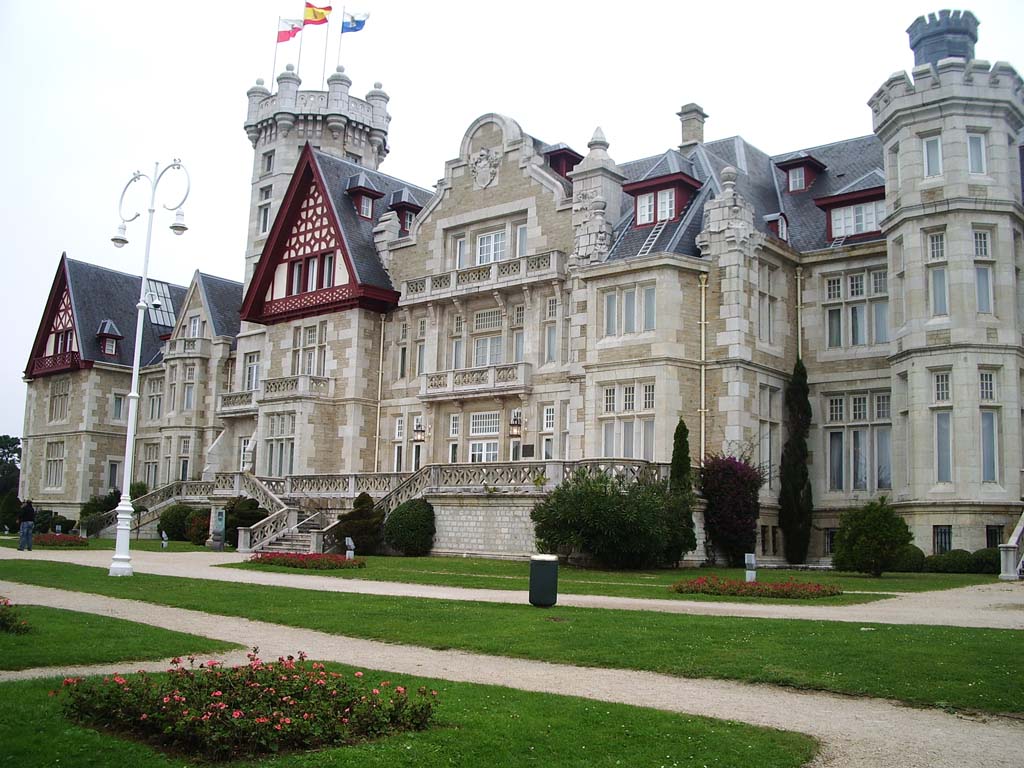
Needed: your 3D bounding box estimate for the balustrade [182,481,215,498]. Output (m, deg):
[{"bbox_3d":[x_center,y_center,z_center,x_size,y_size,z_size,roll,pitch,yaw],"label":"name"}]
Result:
[{"bbox_3d":[-18.529,6.263,61.000,3.300,1.050,0.350,-5,-11,40],"label":"balustrade"}]

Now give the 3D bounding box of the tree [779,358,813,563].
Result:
[{"bbox_3d":[10.049,2.712,36.700,1.200,7.300,1.200,-5,-11,40],"label":"tree"}]

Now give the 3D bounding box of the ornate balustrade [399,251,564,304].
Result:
[{"bbox_3d":[-1.463,-4.457,45.017,9.190,1.130,0.650,-5,-11,40],"label":"ornate balustrade"}]

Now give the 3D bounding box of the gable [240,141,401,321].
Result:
[{"bbox_3d":[-9.510,-7.486,51.320,9.110,8.700,2.200,-5,-11,40],"label":"gable"}]

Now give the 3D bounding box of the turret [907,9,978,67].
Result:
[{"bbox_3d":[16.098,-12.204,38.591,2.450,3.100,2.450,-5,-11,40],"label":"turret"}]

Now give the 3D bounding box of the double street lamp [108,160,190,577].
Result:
[{"bbox_3d":[-8.694,-0.470,24.395,2.606,9.784,0.700,-4,-10,34],"label":"double street lamp"}]

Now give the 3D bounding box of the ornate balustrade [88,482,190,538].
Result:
[{"bbox_3d":[-21.700,7.340,60.065,10.600,3.300,0.450,-5,-11,40],"label":"ornate balustrade"}]

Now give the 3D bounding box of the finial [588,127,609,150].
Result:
[{"bbox_3d":[3.530,-10.009,42.231,0.800,1.030,0.800,2,-8,0],"label":"finial"}]

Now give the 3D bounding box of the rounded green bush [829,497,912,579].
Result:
[{"bbox_3d":[9.630,4.046,27.648,2.160,2.130,2.160,-5,-11,40],"label":"rounded green bush"}]

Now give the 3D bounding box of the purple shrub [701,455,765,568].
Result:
[{"bbox_3d":[7.283,4.178,34.200,2.050,3.700,1.950,-5,-11,40],"label":"purple shrub"}]

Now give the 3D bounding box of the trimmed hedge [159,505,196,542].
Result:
[{"bbox_3d":[-17.768,7.410,55.000,2.000,2.000,2.000,-5,-11,40],"label":"trimmed hedge"}]

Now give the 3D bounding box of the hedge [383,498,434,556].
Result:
[{"bbox_3d":[-3.831,5.345,38.700,1.850,2.100,1.850,2,-8,0],"label":"hedge"}]

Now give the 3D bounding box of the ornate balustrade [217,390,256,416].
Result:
[{"bbox_3d":[-14.235,1.075,55.135,3.750,1.270,0.750,-5,-11,40],"label":"ornate balustrade"}]

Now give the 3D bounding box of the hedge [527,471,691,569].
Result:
[{"bbox_3d":[3.114,4.327,33.065,5.300,3.100,2.900,-5,-11,40],"label":"hedge"}]

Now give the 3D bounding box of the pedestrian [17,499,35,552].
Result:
[{"bbox_3d":[-16.304,4.752,34.700,0.550,1.720,0.380,7,-10,-33],"label":"pedestrian"}]

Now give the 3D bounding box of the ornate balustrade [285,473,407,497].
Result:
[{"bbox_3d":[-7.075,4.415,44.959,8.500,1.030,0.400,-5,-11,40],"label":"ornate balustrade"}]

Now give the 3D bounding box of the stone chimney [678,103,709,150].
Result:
[{"bbox_3d":[7.919,-11.222,45.300,0.980,2.200,1.000,-5,-11,40],"label":"stone chimney"}]

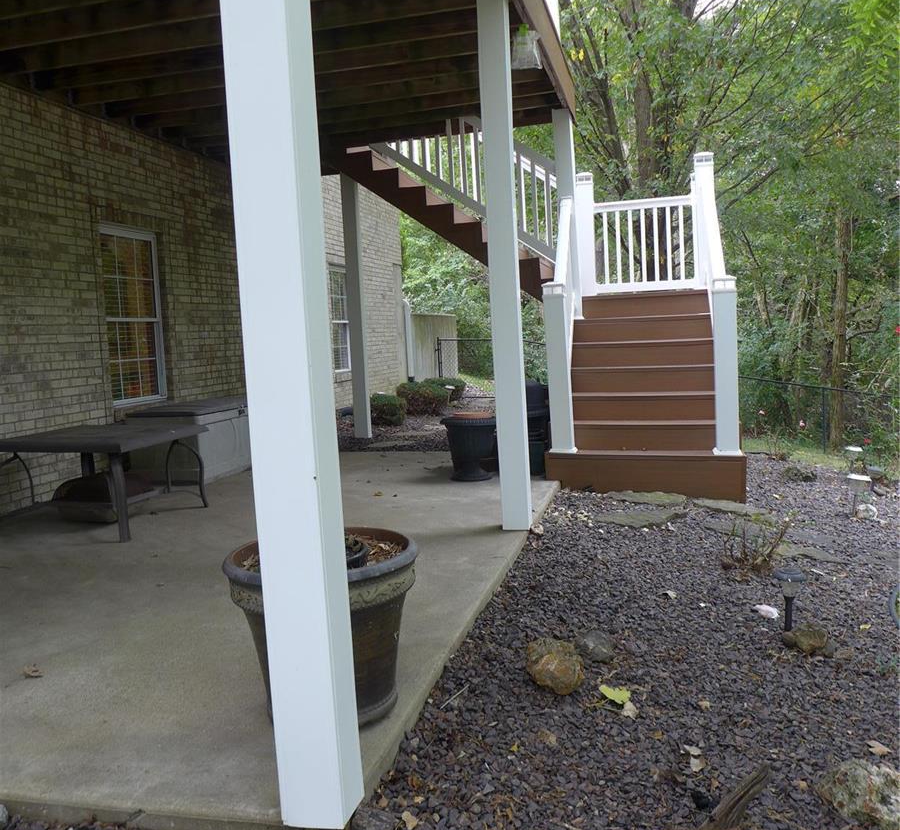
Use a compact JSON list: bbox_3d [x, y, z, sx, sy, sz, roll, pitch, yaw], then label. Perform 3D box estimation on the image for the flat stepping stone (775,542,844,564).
[{"bbox_3d":[1.889,0.749,4.421,0.350,0.050,0.200,2,7,38],"label":"flat stepping stone"}]

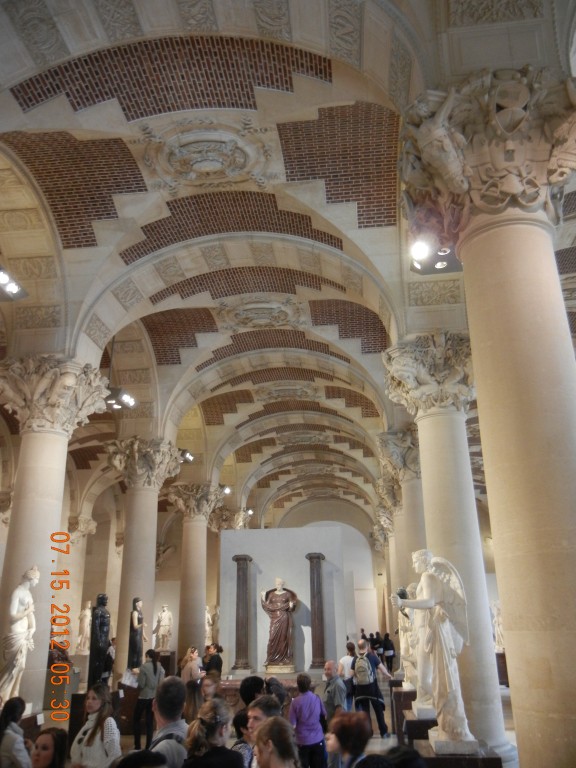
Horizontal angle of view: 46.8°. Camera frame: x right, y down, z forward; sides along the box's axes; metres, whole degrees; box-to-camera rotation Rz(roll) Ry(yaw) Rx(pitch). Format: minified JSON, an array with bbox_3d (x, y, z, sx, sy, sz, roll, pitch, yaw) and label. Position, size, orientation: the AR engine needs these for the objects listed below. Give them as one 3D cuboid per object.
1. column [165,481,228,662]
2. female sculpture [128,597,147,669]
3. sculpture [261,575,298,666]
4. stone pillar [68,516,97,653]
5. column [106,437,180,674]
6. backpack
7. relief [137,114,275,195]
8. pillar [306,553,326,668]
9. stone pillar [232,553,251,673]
[{"bbox_3d":[-3.072,6.520,21.637,1.628,6.575,1.628,-3,-20,6],"label":"column"},{"bbox_3d":[-3.332,5.523,14.702,0.420,1.540,0.400,-3,-20,6],"label":"female sculpture"},{"bbox_3d":[-0.209,5.630,15.811,0.870,2.036,0.564,-3,-20,6],"label":"sculpture"},{"bbox_3d":[-8.772,8.735,27.600,1.000,6.500,1.000,-3,-20,6],"label":"stone pillar"},{"bbox_3d":[-3.711,4.623,16.593,1.600,6.750,1.600,-3,-20,6],"label":"column"},{"bbox_3d":[1.525,5.681,13.262,0.360,0.550,0.270,-3,-20,6],"label":"backpack"},{"bbox_3d":[-1.251,-3.393,10.159,1.900,0.320,1.650,-3,-20,6],"label":"relief"},{"bbox_3d":[0.696,5.369,15.853,0.467,2.616,0.467,-3,-20,6],"label":"pillar"},{"bbox_3d":[-1.082,5.418,15.845,0.480,2.620,0.460,-3,-20,6],"label":"stone pillar"}]

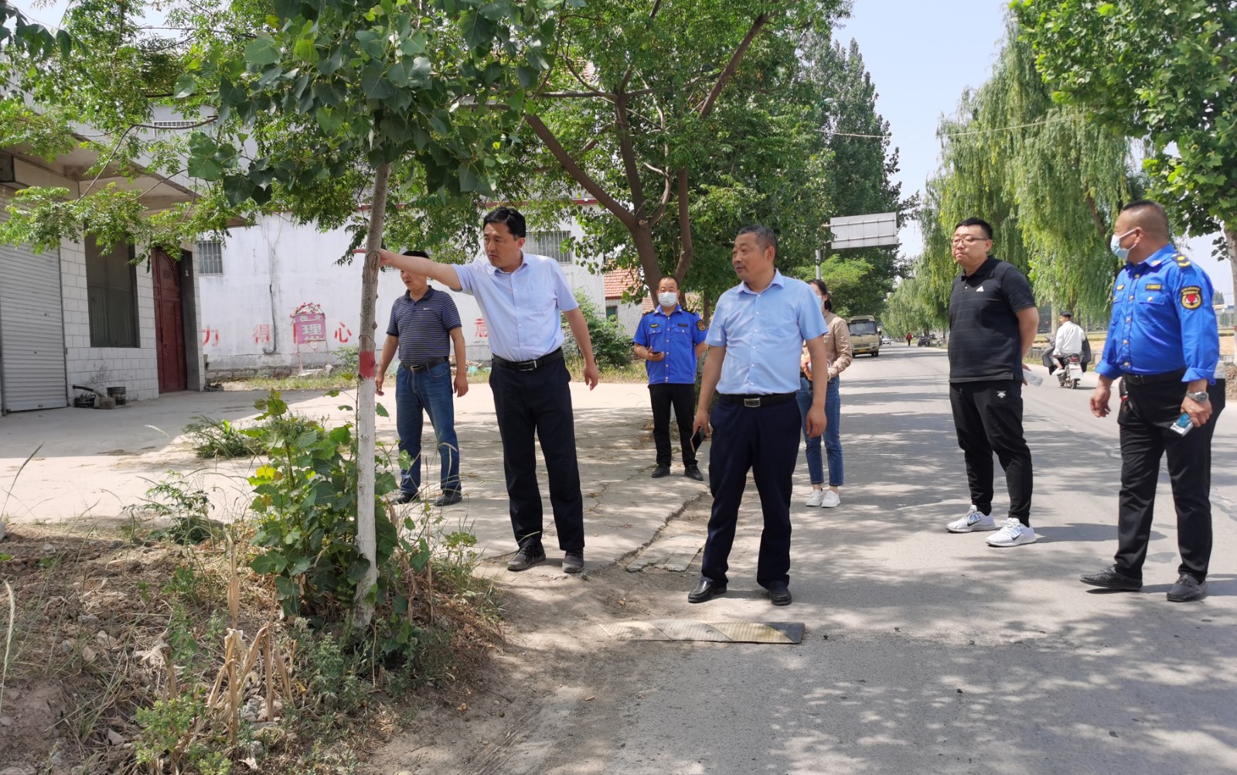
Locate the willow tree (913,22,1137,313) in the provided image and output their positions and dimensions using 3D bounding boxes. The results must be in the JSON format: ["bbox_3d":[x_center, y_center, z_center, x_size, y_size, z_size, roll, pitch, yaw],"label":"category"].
[{"bbox_3d":[14.047,-7.475,34.000,7.500,11.300,7.500,-2,3,0],"label":"willow tree"}]

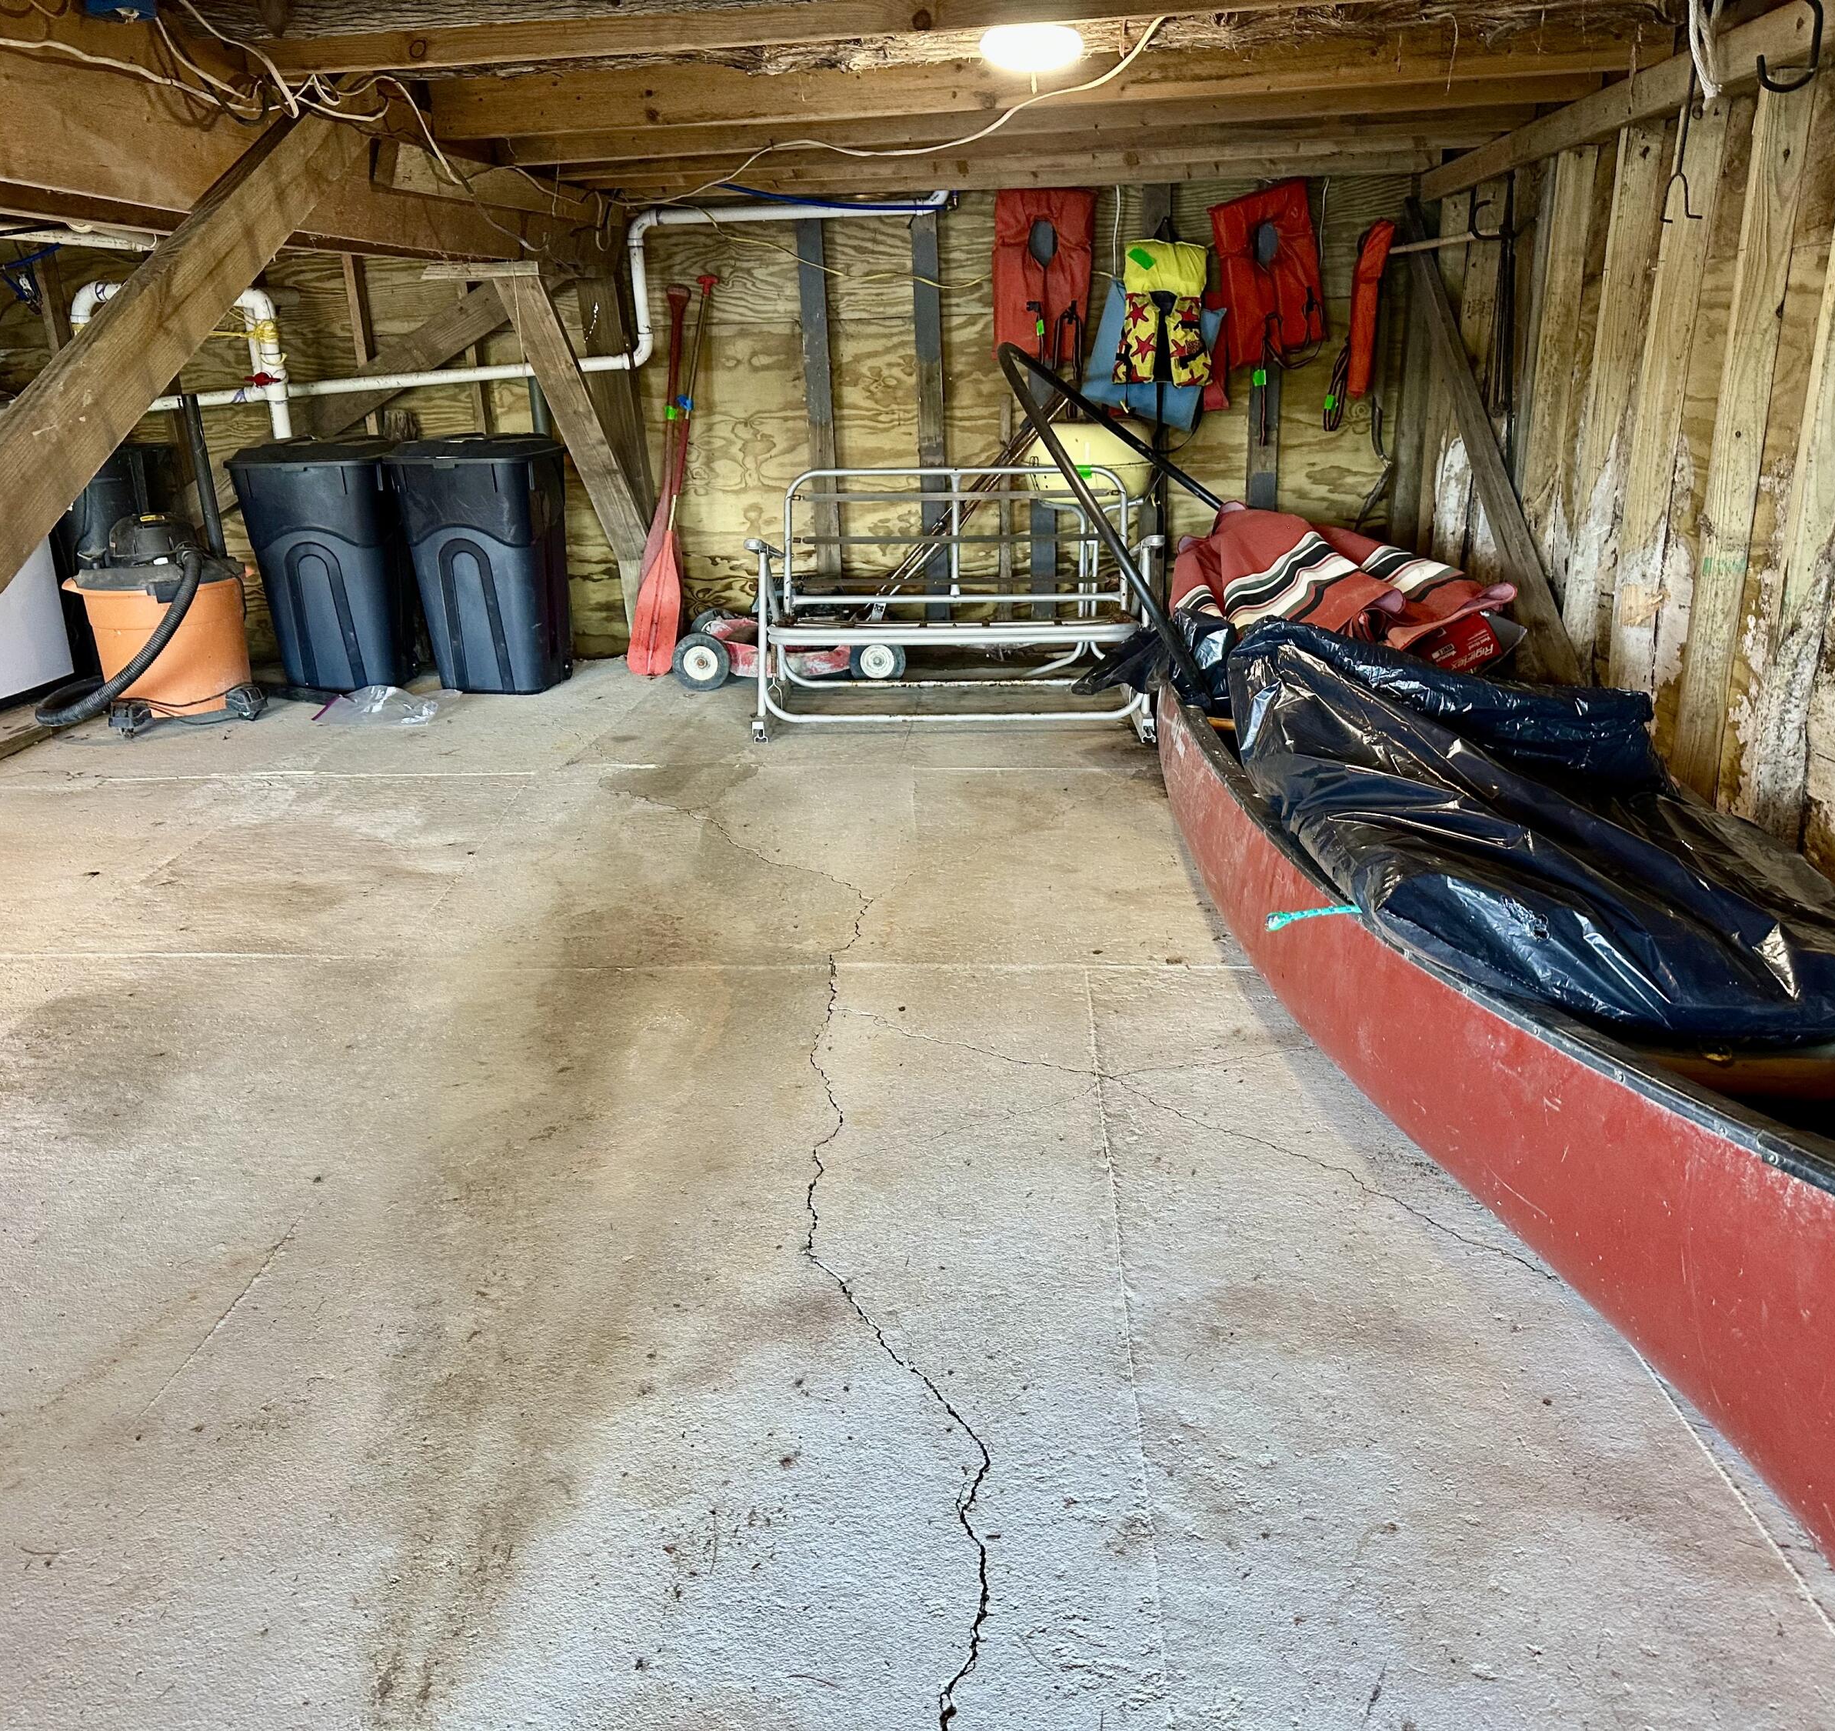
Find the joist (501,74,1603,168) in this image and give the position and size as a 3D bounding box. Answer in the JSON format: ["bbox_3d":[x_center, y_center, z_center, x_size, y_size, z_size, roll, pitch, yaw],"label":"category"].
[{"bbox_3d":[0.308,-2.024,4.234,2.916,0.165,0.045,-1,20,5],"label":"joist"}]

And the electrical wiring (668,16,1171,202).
[{"bbox_3d":[-0.041,-1.832,4.017,0.378,0.136,2.796,-11,22,-24],"label":"electrical wiring"}]

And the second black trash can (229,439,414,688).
[{"bbox_3d":[-2.067,-1.101,5.795,0.500,0.850,0.580,-2,20,1],"label":"second black trash can"}]

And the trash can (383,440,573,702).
[{"bbox_3d":[-1.474,-1.081,5.678,0.500,0.850,0.580,-2,20,1],"label":"trash can"}]

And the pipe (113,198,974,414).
[{"bbox_3d":[-1.400,-2.004,5.785,3.103,0.653,0.110,0,20,5],"label":"pipe"}]

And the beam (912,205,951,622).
[{"bbox_3d":[0.052,-1.642,5.885,0.089,1.500,0.040,0,20,5],"label":"beam"}]

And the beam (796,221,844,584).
[{"bbox_3d":[-0.353,-1.654,5.915,0.089,1.450,0.040,0,20,5],"label":"beam"}]

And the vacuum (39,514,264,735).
[{"bbox_3d":[-2.515,-0.835,5.354,0.660,0.680,0.570,-7,20,-14],"label":"vacuum"}]

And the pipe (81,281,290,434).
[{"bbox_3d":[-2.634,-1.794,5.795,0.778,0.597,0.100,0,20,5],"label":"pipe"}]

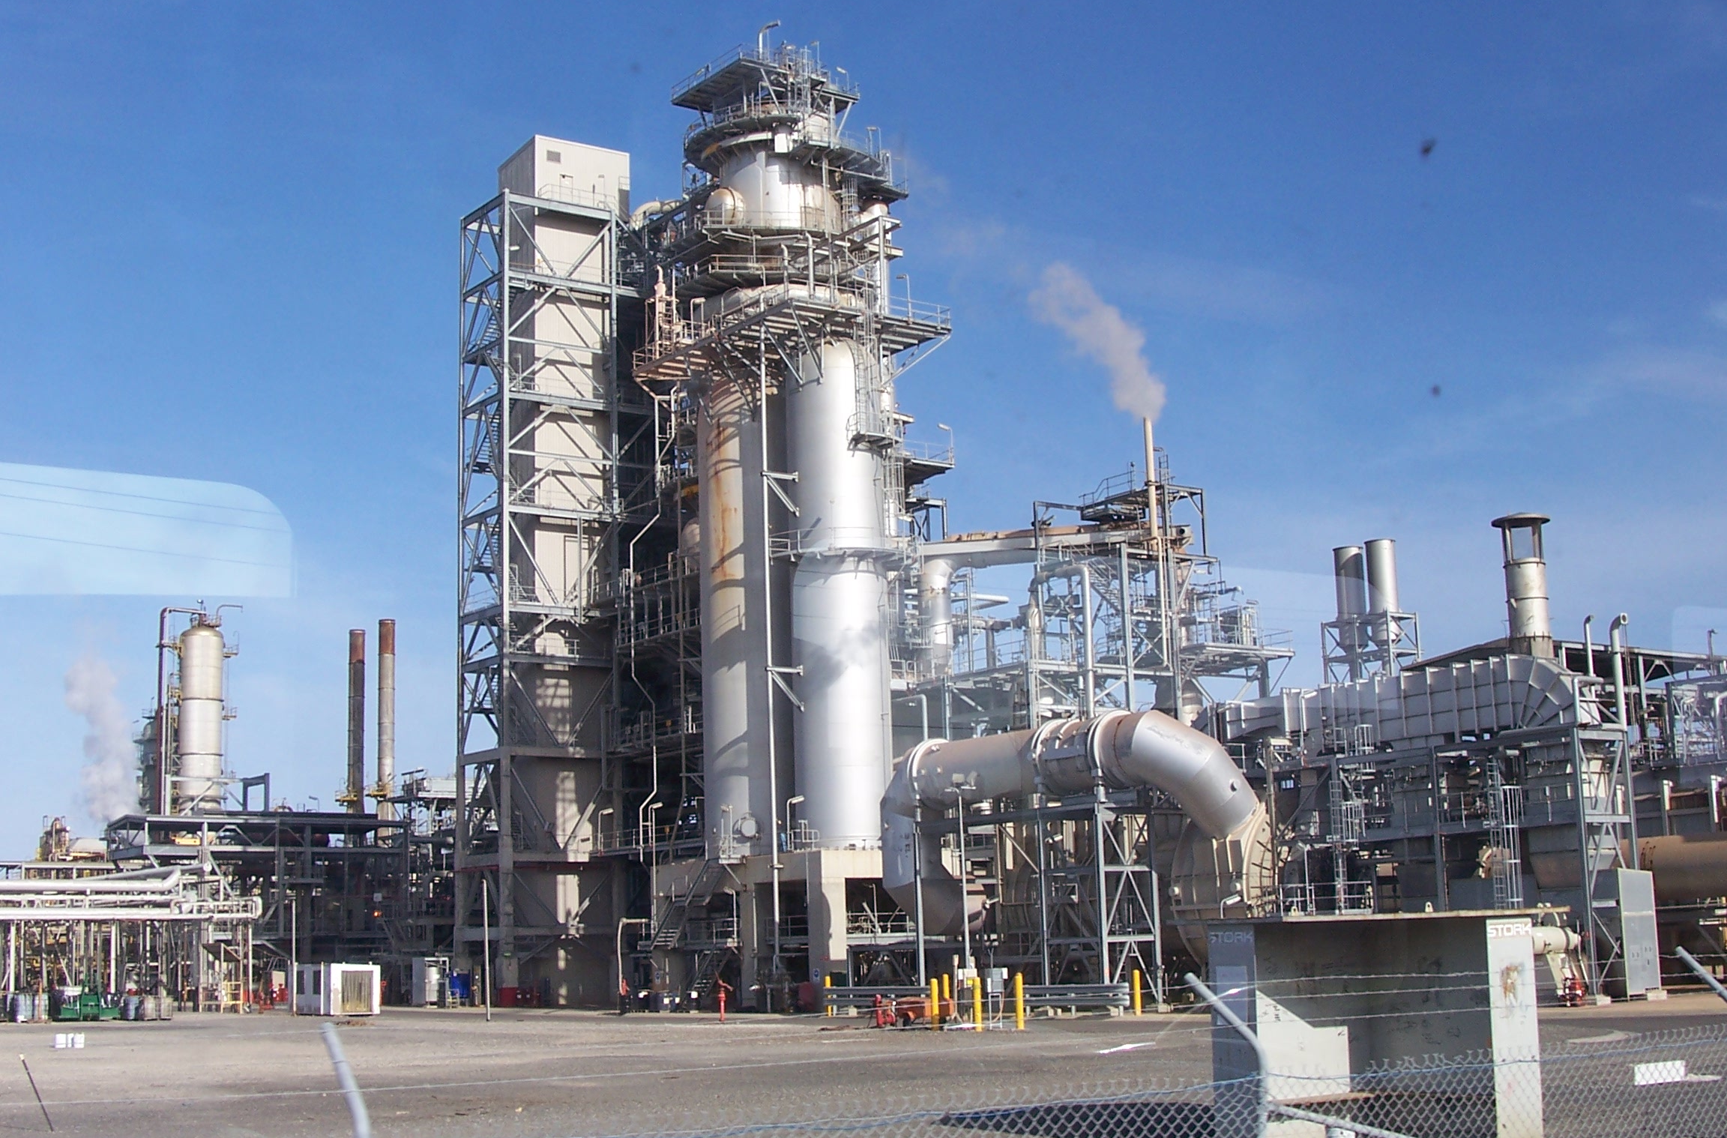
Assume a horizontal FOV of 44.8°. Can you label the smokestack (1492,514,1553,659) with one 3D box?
[{"bbox_3d":[25.319,0.707,80.000,2.215,5.455,2.215,5,-12,-33],"label":"smokestack"}]

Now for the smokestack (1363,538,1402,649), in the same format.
[{"bbox_3d":[23.612,1.077,95.000,1.407,4.723,1.407,5,-12,-33],"label":"smokestack"}]

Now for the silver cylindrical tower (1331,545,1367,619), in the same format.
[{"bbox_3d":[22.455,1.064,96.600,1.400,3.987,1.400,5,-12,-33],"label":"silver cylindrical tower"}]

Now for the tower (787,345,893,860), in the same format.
[{"bbox_3d":[-0.985,1.049,90.000,4.173,21.676,4.173,-2,-10,0],"label":"tower"}]

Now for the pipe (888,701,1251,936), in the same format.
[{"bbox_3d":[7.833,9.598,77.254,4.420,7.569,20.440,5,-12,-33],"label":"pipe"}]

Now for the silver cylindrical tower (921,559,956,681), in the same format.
[{"bbox_3d":[3.408,2.342,98.000,1.546,5.566,1.546,-2,-10,0],"label":"silver cylindrical tower"}]

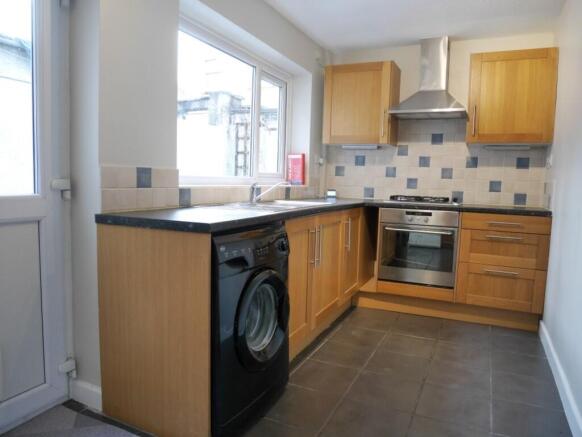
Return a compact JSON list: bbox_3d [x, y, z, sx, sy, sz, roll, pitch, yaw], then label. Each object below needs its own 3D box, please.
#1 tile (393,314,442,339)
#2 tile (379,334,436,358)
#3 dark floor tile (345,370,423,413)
[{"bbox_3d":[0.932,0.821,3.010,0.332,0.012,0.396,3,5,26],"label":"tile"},{"bbox_3d":[0.774,0.845,2.682,0.332,0.012,0.333,3,5,26],"label":"tile"},{"bbox_3d":[0.498,0.905,2.120,0.335,0.010,0.342,4,5,26],"label":"dark floor tile"}]

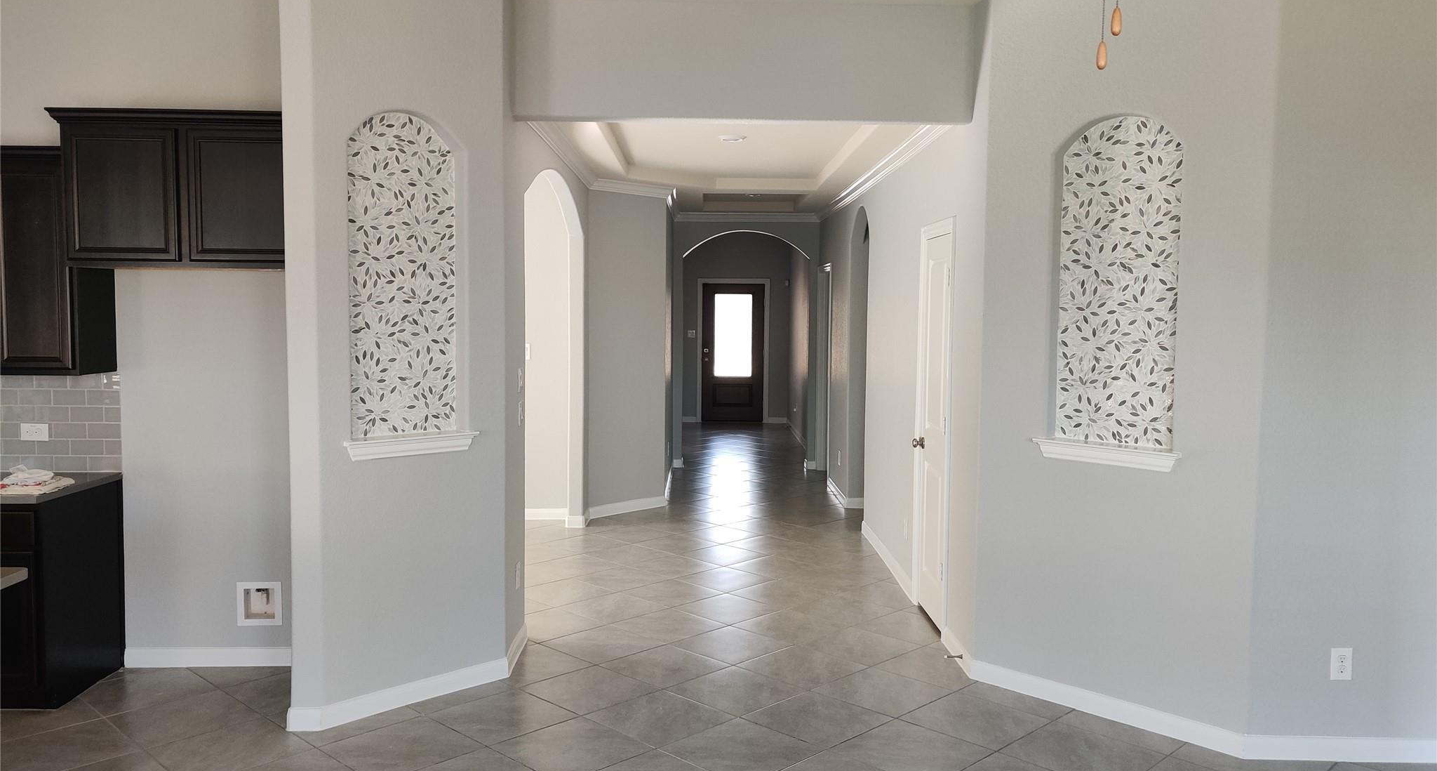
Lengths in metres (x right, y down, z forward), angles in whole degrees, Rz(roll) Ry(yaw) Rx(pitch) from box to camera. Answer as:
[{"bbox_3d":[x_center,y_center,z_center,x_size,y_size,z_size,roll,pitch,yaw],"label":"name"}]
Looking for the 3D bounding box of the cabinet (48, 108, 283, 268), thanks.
[{"bbox_3d":[-2.244,-0.814,4.790,0.990,0.625,0.460,1,4,-1],"label":"cabinet"}]

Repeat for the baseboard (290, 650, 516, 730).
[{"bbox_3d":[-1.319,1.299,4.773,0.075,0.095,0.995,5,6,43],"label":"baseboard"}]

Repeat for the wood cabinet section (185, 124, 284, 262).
[{"bbox_3d":[-1.990,-0.822,4.879,0.458,0.573,0.397,1,4,-1],"label":"wood cabinet section"}]

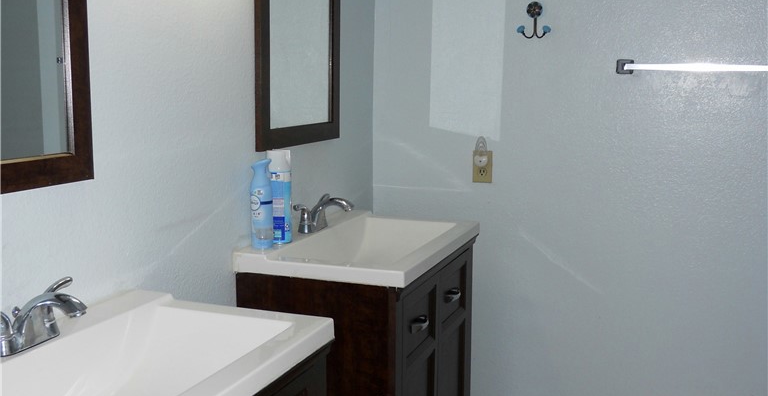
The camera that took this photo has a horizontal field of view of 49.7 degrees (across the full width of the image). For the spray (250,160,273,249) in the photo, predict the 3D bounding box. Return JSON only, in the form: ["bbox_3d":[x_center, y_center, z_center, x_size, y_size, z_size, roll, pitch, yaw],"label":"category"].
[{"bbox_3d":[-0.333,0.017,2.277,0.060,0.238,0.058,0,8,0],"label":"spray"}]

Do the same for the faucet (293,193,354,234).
[{"bbox_3d":[-0.169,0.049,2.516,0.172,0.107,0.240,4,9,21],"label":"faucet"}]

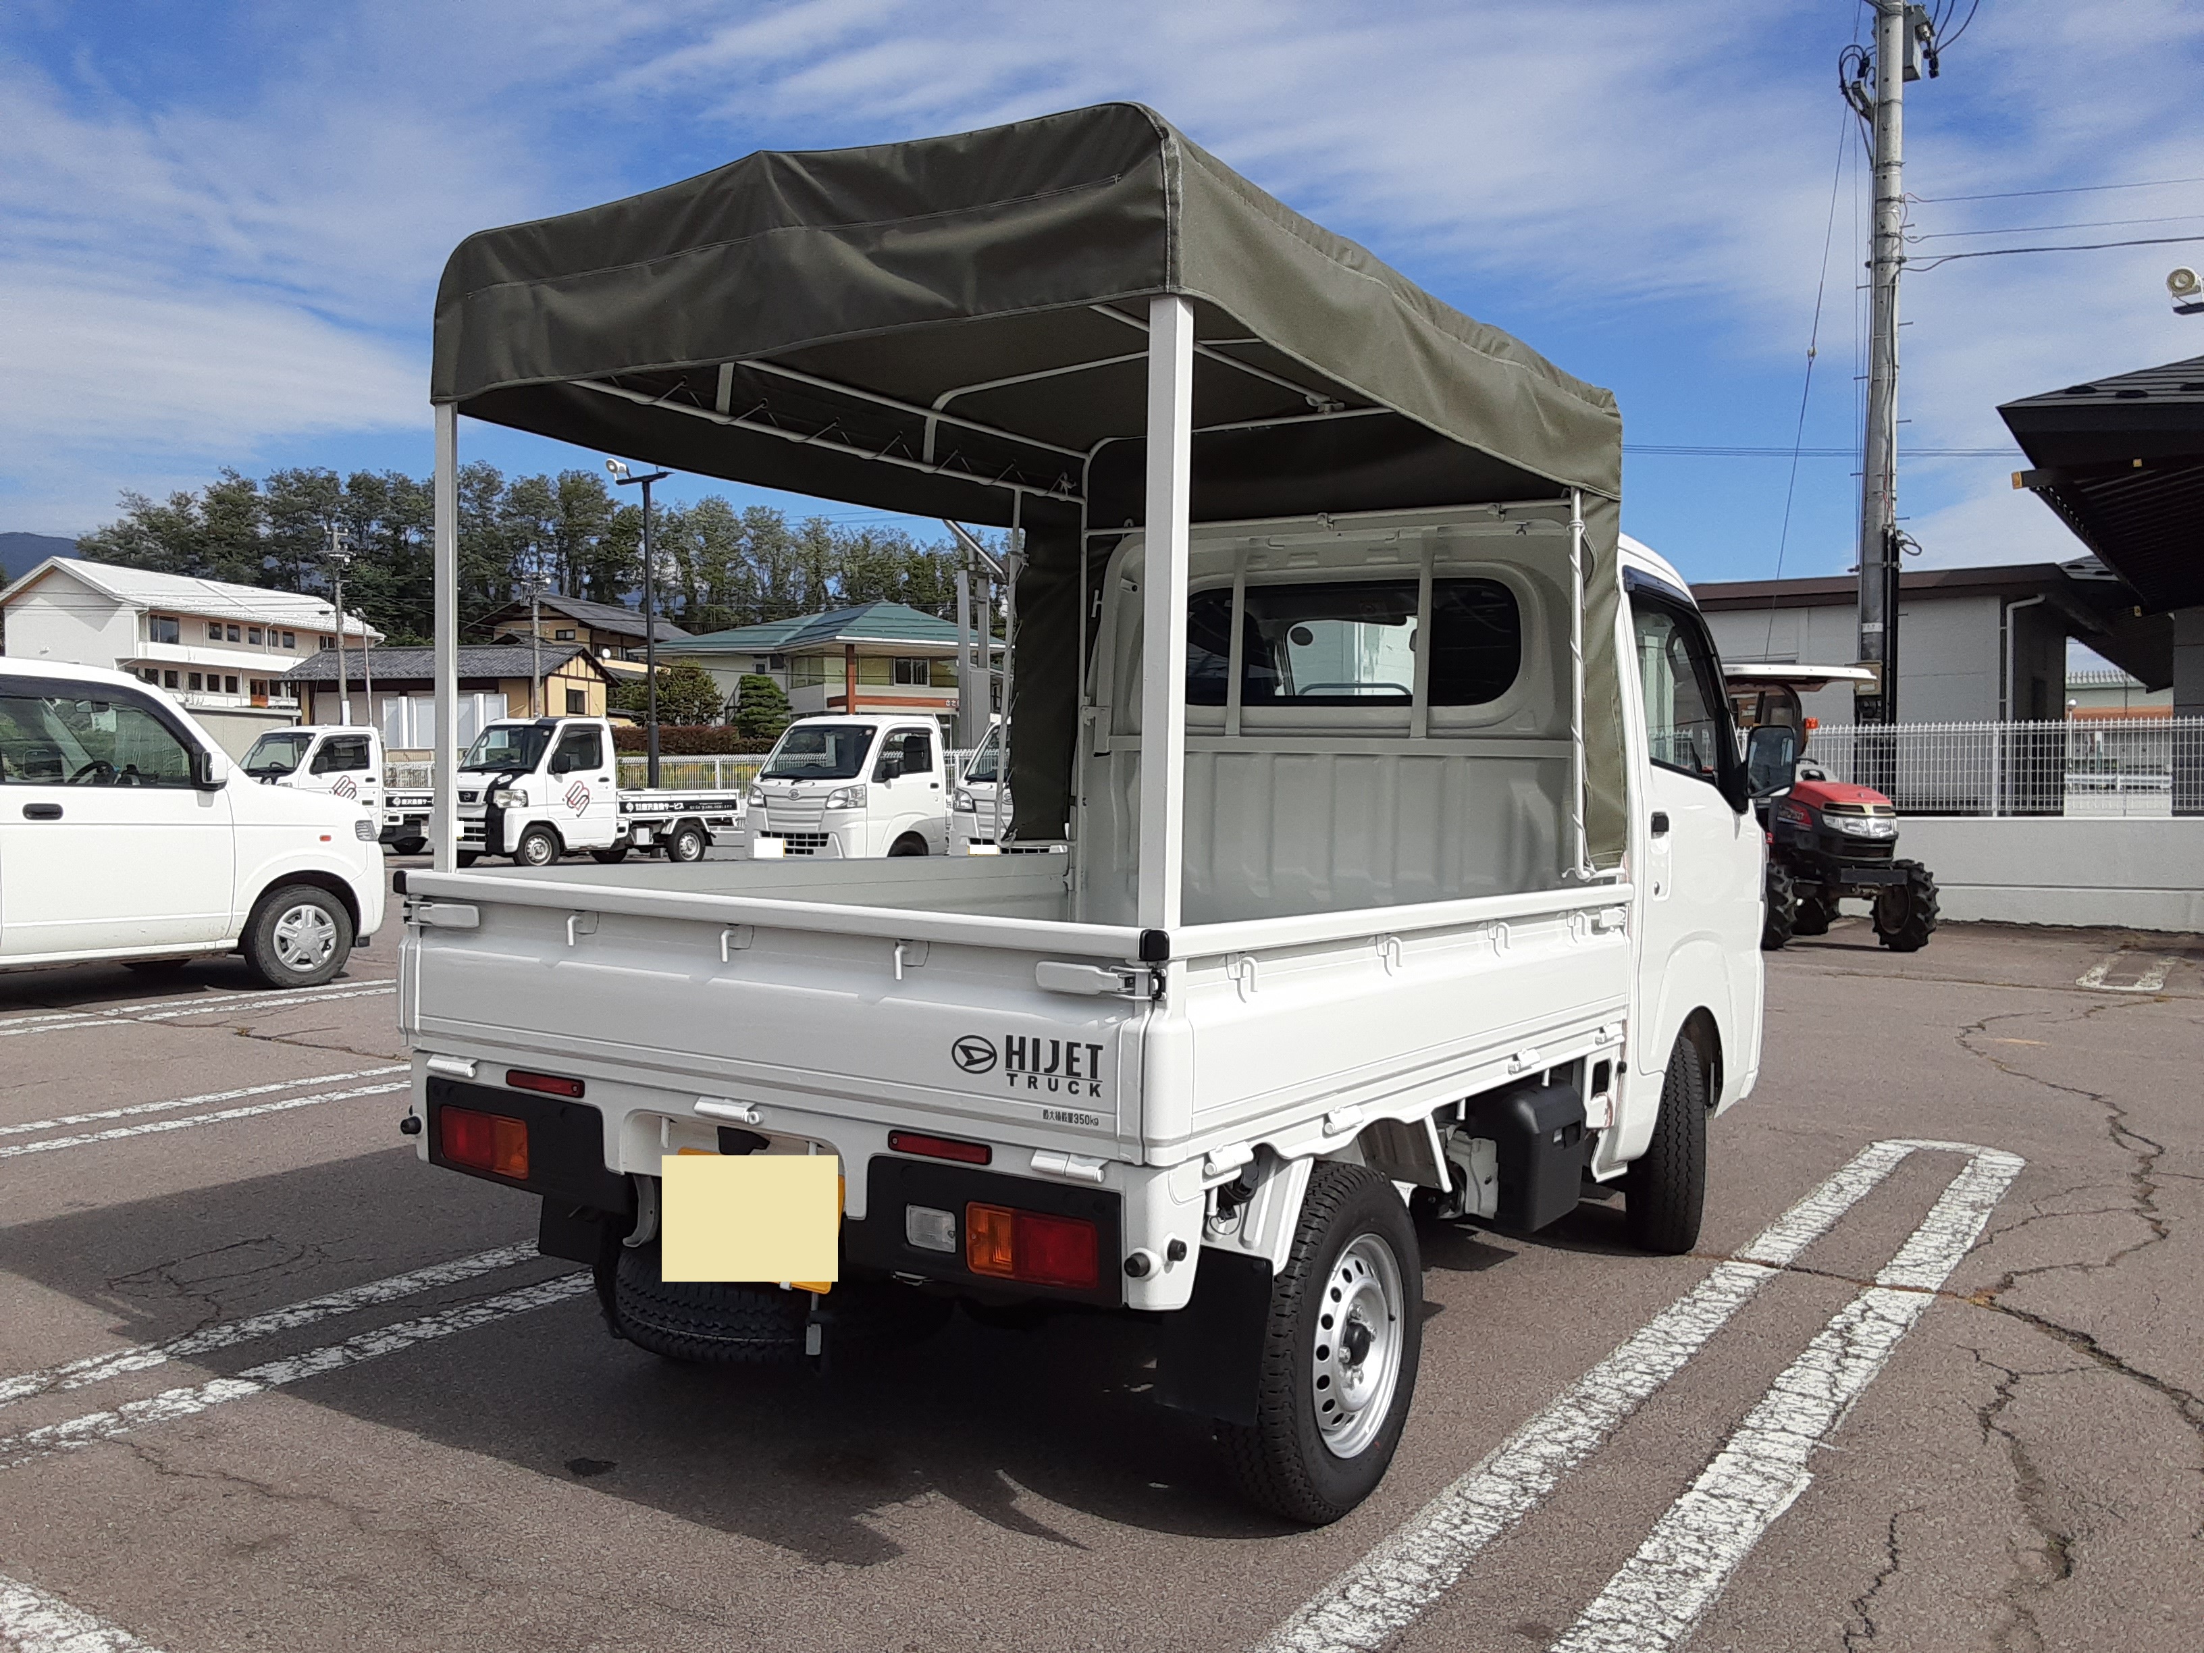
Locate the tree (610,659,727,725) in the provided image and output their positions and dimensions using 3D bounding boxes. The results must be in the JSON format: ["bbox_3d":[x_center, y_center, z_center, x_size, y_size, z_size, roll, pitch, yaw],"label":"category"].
[{"bbox_3d":[-16.100,-4.400,64.000,4.200,3.600,4.000,0,1,0],"label":"tree"}]

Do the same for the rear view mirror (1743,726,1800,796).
[{"bbox_3d":[1.674,-0.163,4.295,0.135,0.187,0.080,2,1,41],"label":"rear view mirror"}]

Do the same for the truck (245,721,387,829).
[{"bbox_3d":[-9.400,-0.410,22.100,1.475,1.770,3.395,1,2,33],"label":"truck"}]

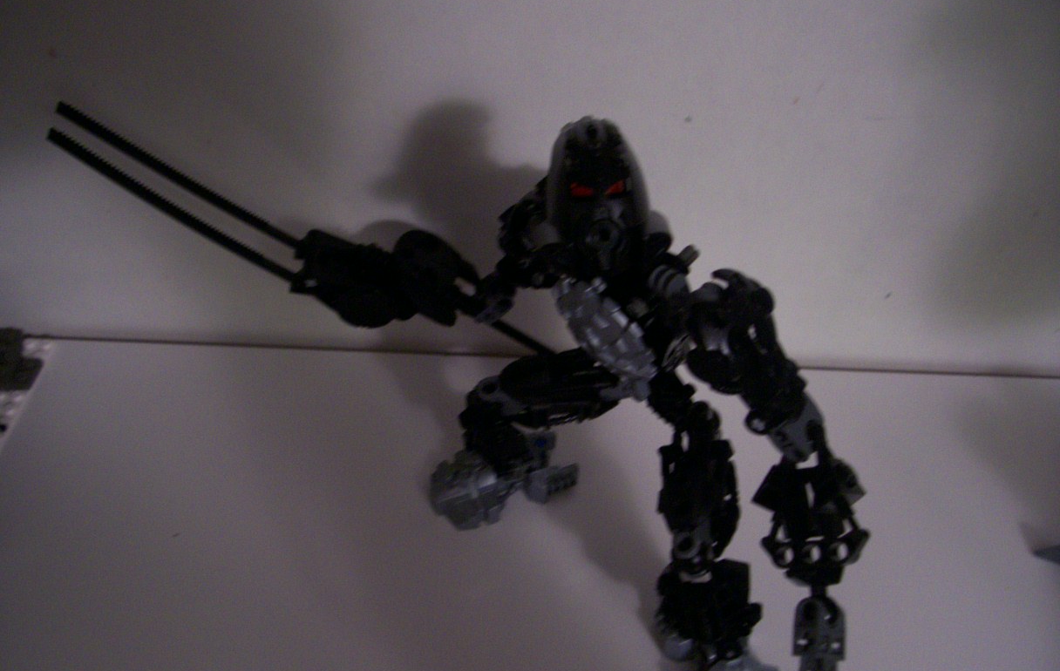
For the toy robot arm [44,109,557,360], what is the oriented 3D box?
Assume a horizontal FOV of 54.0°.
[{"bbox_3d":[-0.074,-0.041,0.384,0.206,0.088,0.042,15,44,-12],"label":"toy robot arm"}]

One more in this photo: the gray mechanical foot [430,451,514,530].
[{"bbox_3d":[-0.021,0.061,0.406,0.037,0.019,0.031,-15,48,-15],"label":"gray mechanical foot"}]

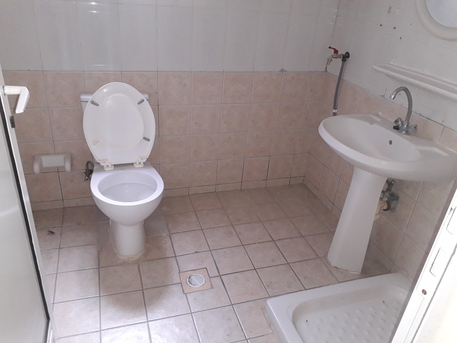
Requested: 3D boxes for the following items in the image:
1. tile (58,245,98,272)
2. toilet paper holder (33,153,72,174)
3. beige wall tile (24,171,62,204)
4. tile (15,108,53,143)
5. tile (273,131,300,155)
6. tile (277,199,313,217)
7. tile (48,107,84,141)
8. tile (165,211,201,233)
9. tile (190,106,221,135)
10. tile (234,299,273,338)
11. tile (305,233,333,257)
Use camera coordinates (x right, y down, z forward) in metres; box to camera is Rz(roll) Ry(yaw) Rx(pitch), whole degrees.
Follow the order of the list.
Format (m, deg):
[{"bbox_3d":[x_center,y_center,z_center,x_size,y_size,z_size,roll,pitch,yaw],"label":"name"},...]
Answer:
[{"bbox_3d":[-0.801,0.472,1.923,0.199,0.010,0.198,-5,30,-18],"label":"tile"},{"bbox_3d":[-1.021,-0.048,2.080,0.190,0.084,0.076,-5,30,-18],"label":"toilet paper holder"},{"bbox_3d":[-1.126,0.098,2.176,0.200,0.200,0.010,-5,30,-18],"label":"beige wall tile"},{"bbox_3d":[-1.095,-0.255,1.986,0.200,0.200,0.010,-5,30,-18],"label":"tile"},{"bbox_3d":[0.407,-0.206,2.570,0.198,0.198,0.010,-5,30,-18],"label":"tile"},{"bbox_3d":[0.471,0.263,2.501,0.199,0.012,0.198,-5,30,-18],"label":"tile"},{"bbox_3d":[-0.910,-0.273,2.059,0.200,0.200,0.009,-5,30,-18],"label":"tile"},{"bbox_3d":[-0.284,0.325,2.240,0.198,0.010,0.198,-5,30,-18],"label":"tile"},{"bbox_3d":[-0.147,-0.339,2.314,0.199,0.200,0.010,-5,30,-18],"label":"tile"},{"bbox_3d":[0.144,0.684,1.667,0.199,0.012,0.198,-5,30,-18],"label":"tile"},{"bbox_3d":[0.592,0.447,2.172,0.200,0.010,0.200,-5,30,-18],"label":"tile"}]

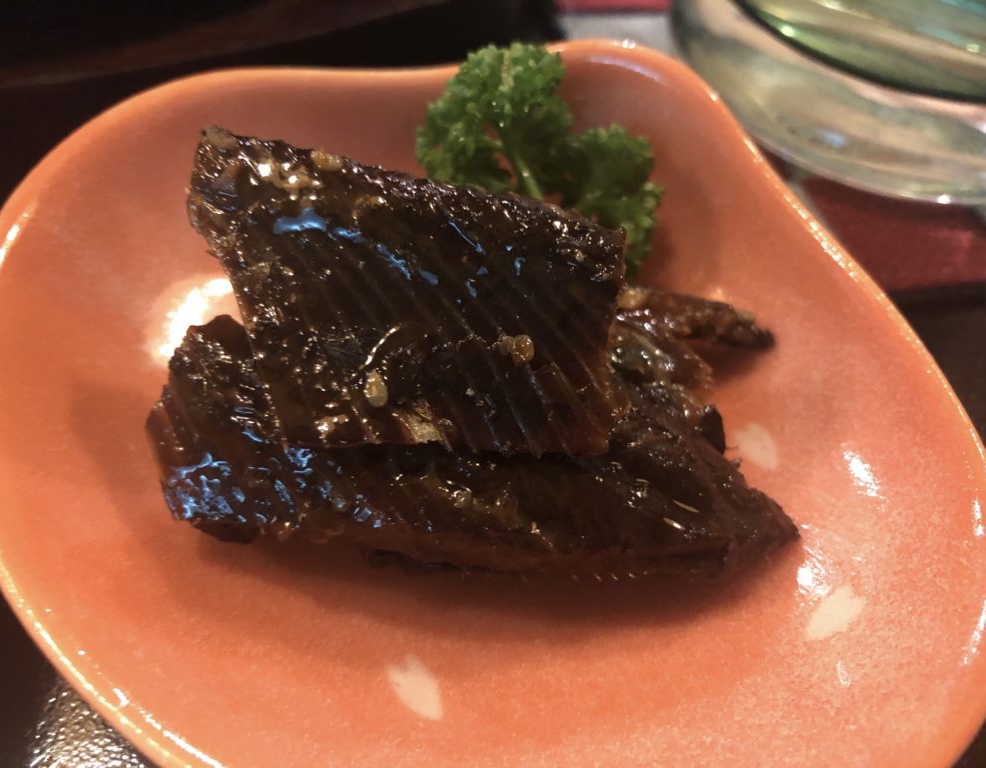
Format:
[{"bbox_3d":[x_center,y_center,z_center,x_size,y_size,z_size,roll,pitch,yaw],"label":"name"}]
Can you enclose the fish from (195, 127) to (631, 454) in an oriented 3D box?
[{"bbox_3d":[-0.011,-0.012,0.117,0.058,0.013,0.041,4,72,1],"label":"fish"}]

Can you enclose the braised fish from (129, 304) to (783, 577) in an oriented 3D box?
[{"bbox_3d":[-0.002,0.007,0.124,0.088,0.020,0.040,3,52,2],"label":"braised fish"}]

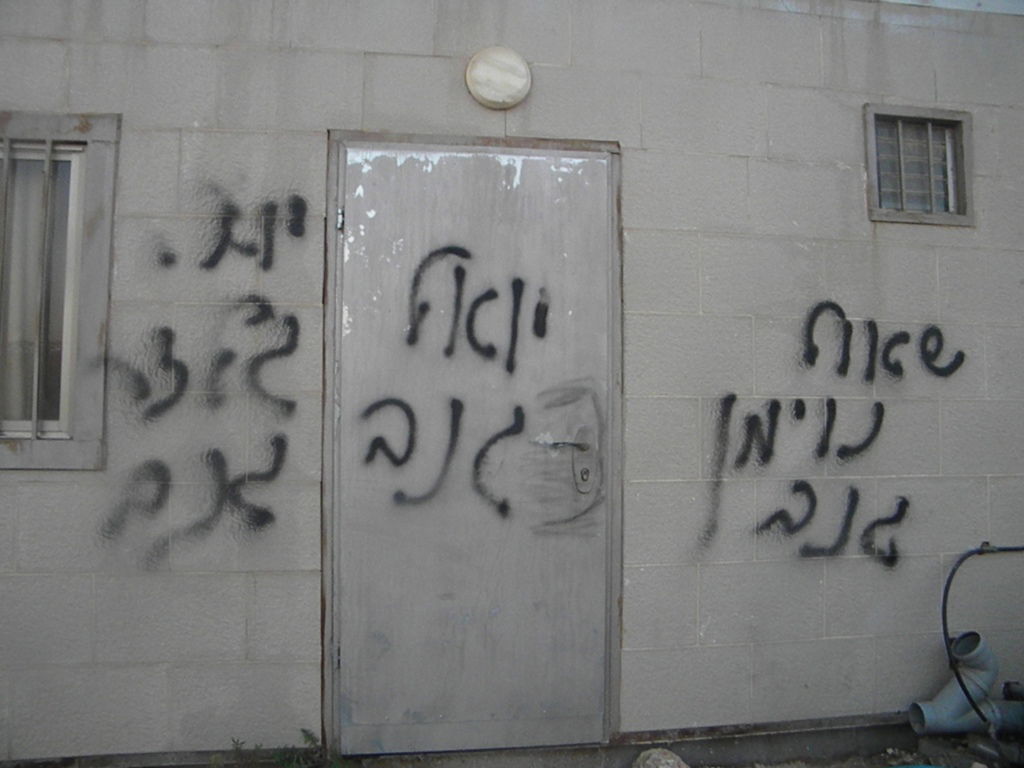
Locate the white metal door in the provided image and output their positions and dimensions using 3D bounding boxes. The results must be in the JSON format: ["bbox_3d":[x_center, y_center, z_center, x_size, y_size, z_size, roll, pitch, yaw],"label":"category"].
[{"bbox_3d":[-0.124,0.178,2.856,1.000,2.090,0.090,1,-3,-8],"label":"white metal door"}]

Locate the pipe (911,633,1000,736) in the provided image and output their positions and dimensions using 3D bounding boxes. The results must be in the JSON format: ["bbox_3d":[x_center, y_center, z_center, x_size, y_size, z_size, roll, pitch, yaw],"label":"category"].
[{"bbox_3d":[1.548,1.053,2.912,0.320,0.330,0.180,1,-3,-8],"label":"pipe"}]

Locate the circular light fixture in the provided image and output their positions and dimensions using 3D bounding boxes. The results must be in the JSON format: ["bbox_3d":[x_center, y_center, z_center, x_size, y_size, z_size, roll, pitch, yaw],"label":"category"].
[{"bbox_3d":[-0.050,-1.062,2.880,0.228,0.228,0.085,1,-3,-8],"label":"circular light fixture"}]

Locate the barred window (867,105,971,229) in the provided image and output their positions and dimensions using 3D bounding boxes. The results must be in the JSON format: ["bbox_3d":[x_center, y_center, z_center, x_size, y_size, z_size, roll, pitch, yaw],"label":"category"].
[{"bbox_3d":[1.562,-0.832,3.168,0.440,0.450,0.100,1,-3,-8],"label":"barred window"}]

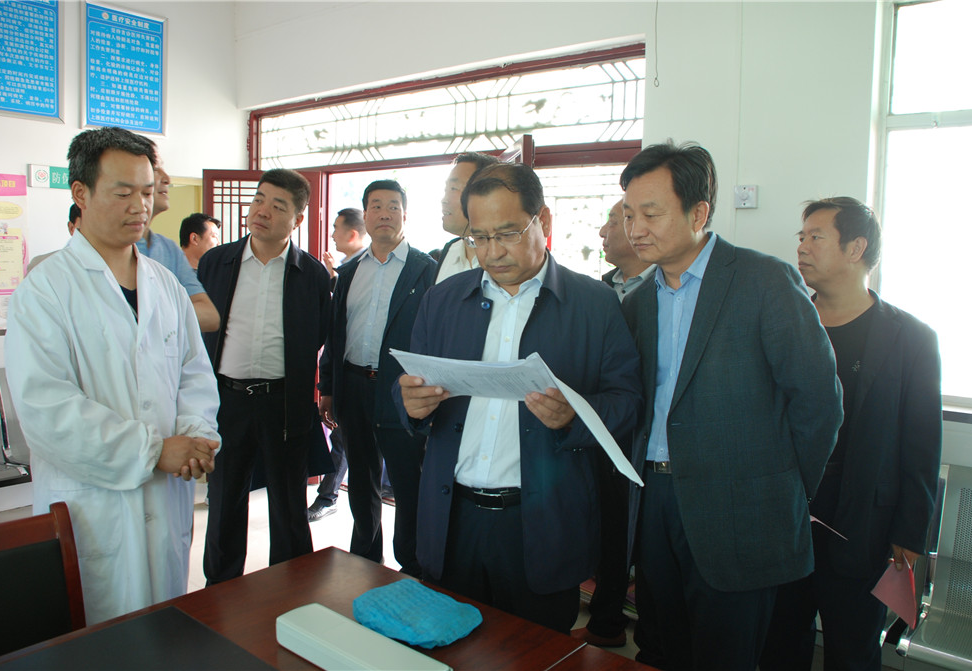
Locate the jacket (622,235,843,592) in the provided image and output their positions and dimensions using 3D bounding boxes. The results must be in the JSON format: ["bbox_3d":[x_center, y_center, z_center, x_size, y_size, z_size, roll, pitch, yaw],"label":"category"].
[{"bbox_3d":[0.536,0.166,1.660,0.340,0.750,0.500,-3,7,-42],"label":"jacket"}]

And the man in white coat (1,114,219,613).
[{"bbox_3d":[-0.844,0.372,1.730,0.400,1.670,0.520,5,6,32],"label":"man in white coat"}]

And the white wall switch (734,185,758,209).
[{"bbox_3d":[0.972,-0.517,2.800,0.087,0.087,0.025,6,7,37],"label":"white wall switch"}]

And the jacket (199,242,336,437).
[{"bbox_3d":[-0.823,0.015,2.830,0.490,0.740,0.320,1,6,-5],"label":"jacket"}]

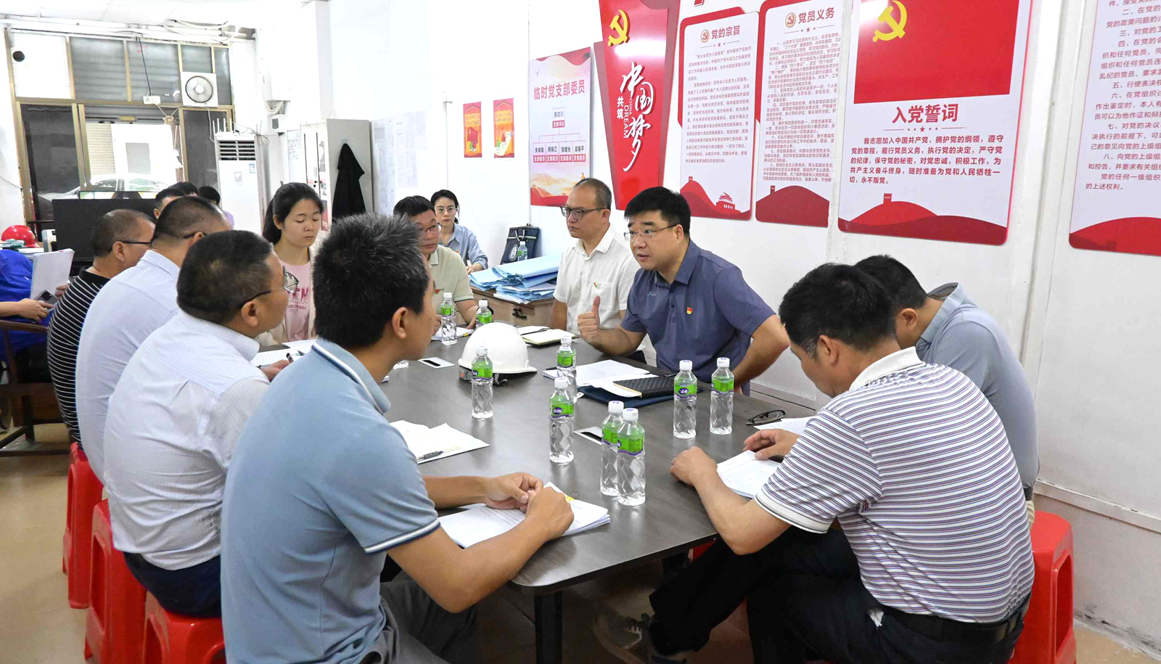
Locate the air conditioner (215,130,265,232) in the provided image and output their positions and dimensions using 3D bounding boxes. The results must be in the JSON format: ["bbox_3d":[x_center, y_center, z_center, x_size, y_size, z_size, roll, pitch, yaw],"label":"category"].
[{"bbox_3d":[-4.077,-1.496,10.083,0.500,1.720,0.360,-5,13,-27],"label":"air conditioner"}]

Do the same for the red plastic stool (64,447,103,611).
[{"bbox_3d":[-1.583,0.616,2.869,0.315,0.470,0.315,-8,14,-35],"label":"red plastic stool"}]

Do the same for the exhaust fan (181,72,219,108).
[{"bbox_3d":[-4.563,-2.902,10.057,0.392,0.393,0.120,-7,14,-33],"label":"exhaust fan"}]

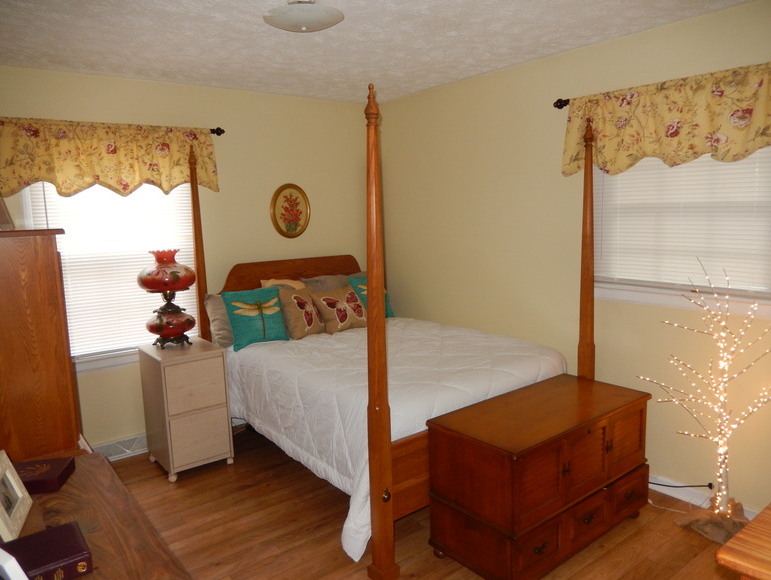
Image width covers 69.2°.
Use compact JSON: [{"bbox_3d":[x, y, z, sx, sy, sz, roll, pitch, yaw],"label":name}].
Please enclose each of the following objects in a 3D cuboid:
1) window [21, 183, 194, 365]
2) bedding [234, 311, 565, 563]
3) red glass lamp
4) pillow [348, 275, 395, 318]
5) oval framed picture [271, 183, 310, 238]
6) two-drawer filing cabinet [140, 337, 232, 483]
[{"bbox_3d":[-1.656,-0.193,3.545,1.003,1.354,0.080,-8,10,-38],"label":"window"},{"bbox_3d":[-0.075,0.670,3.536,1.645,0.652,1.866,-8,10,-38],"label":"bedding"},{"bbox_3d":[-1.347,0.044,3.536,0.361,0.642,0.361,-8,10,-38],"label":"red glass lamp"},{"bbox_3d":[-0.110,0.063,4.365,0.401,0.391,0.140,-9,-11,-42],"label":"pillow"},{"bbox_3d":[-0.714,-0.602,4.248,0.351,0.416,0.030,-8,10,-38],"label":"oval framed picture"},{"bbox_3d":[-1.248,0.738,3.519,0.391,0.747,0.431,-8,10,-38],"label":"two-drawer filing cabinet"}]

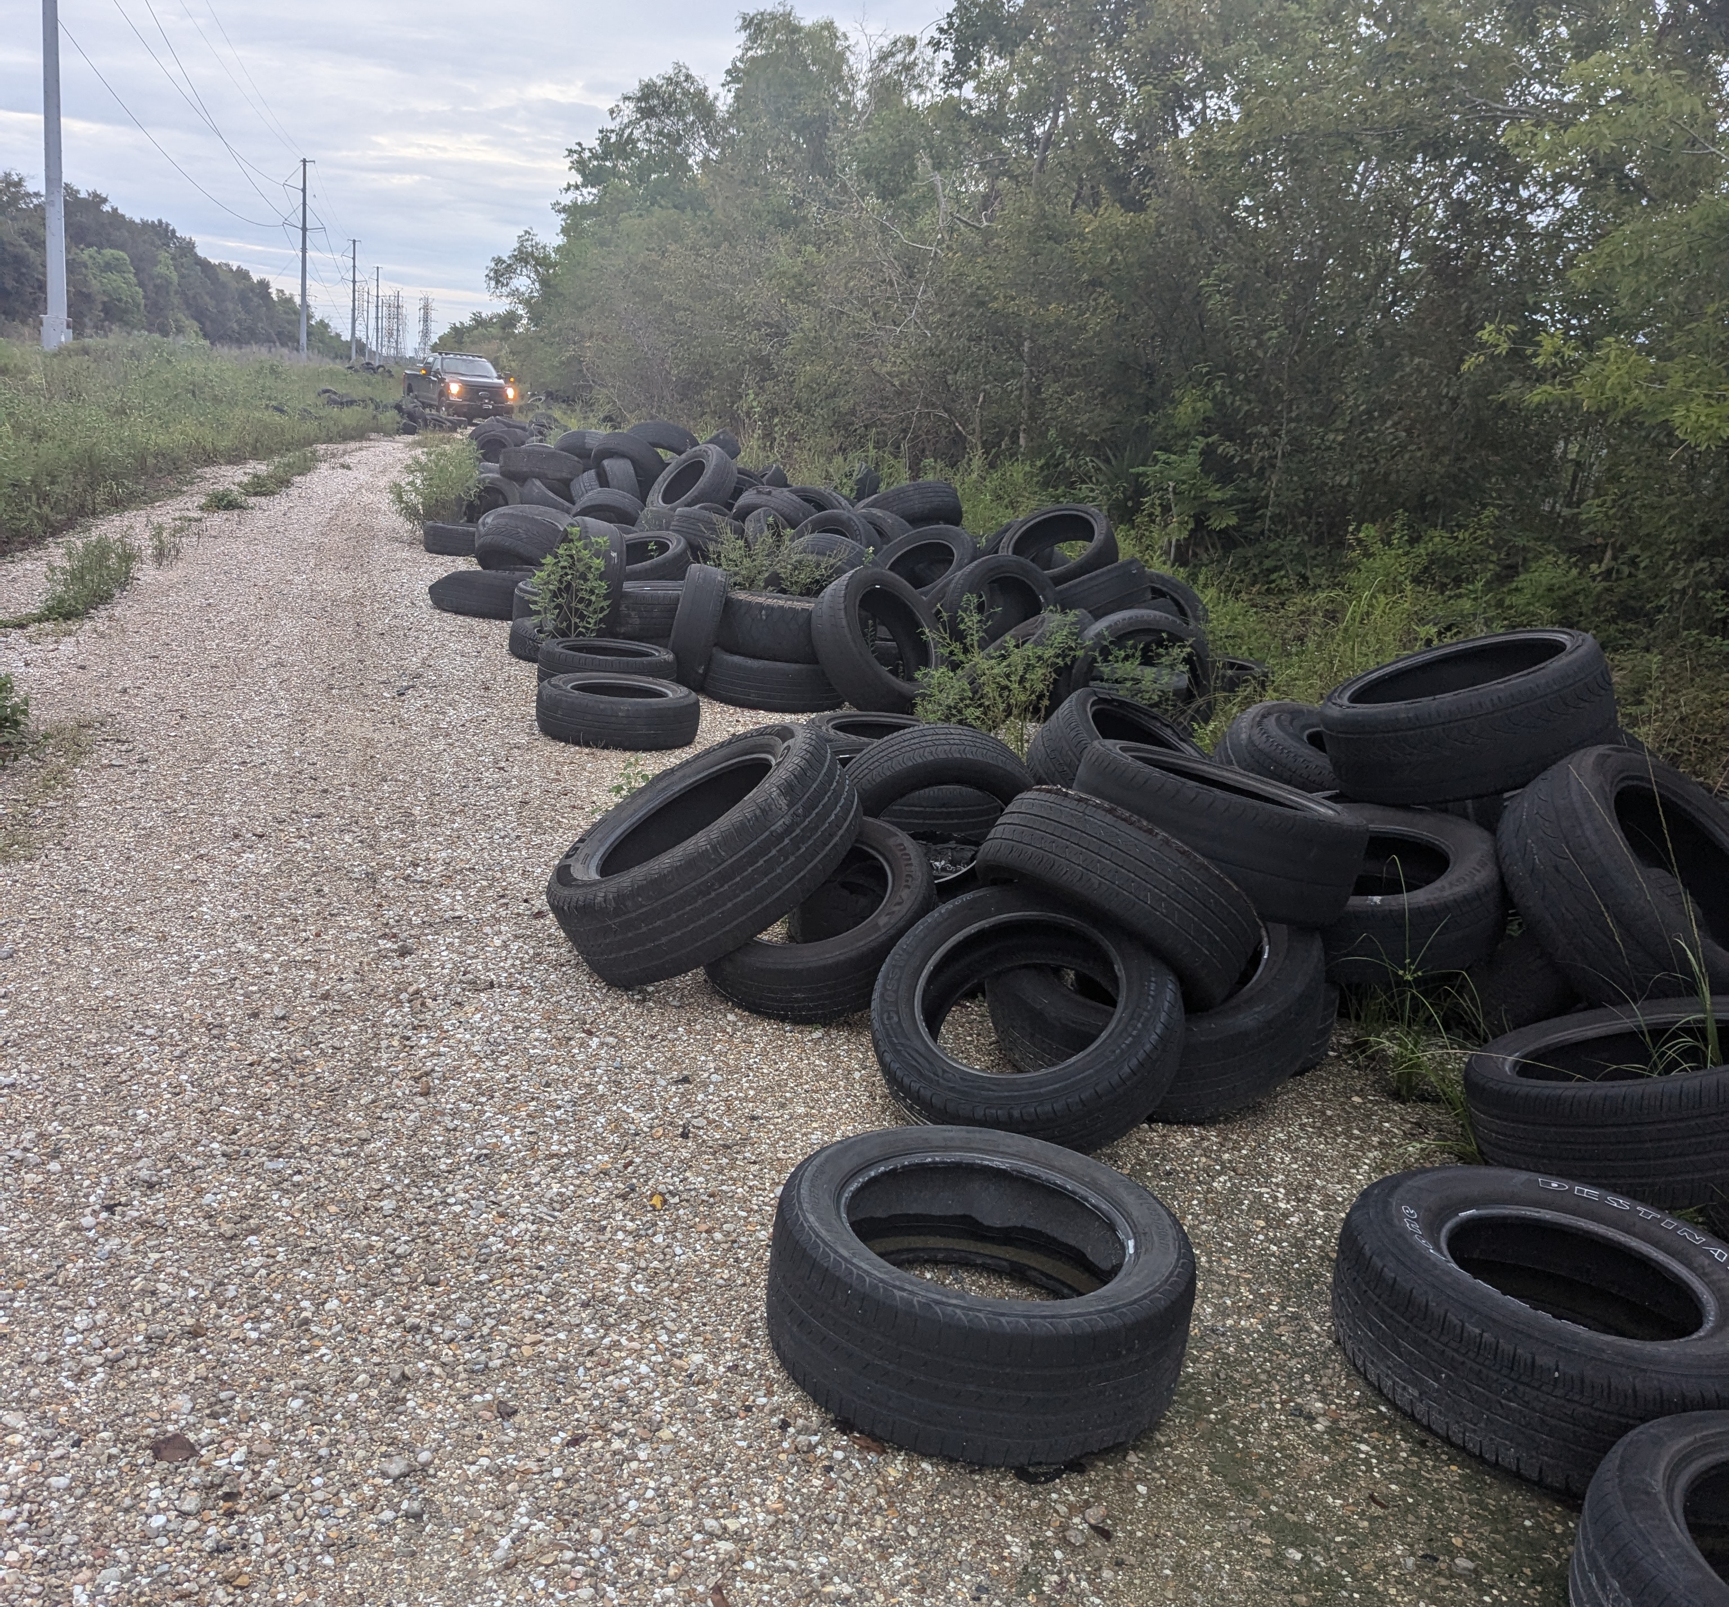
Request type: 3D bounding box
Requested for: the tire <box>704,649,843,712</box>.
[{"bbox_3d":[-0.455,-0.646,8.133,0.725,0.235,0.725,5,14,-4],"label":"tire"}]

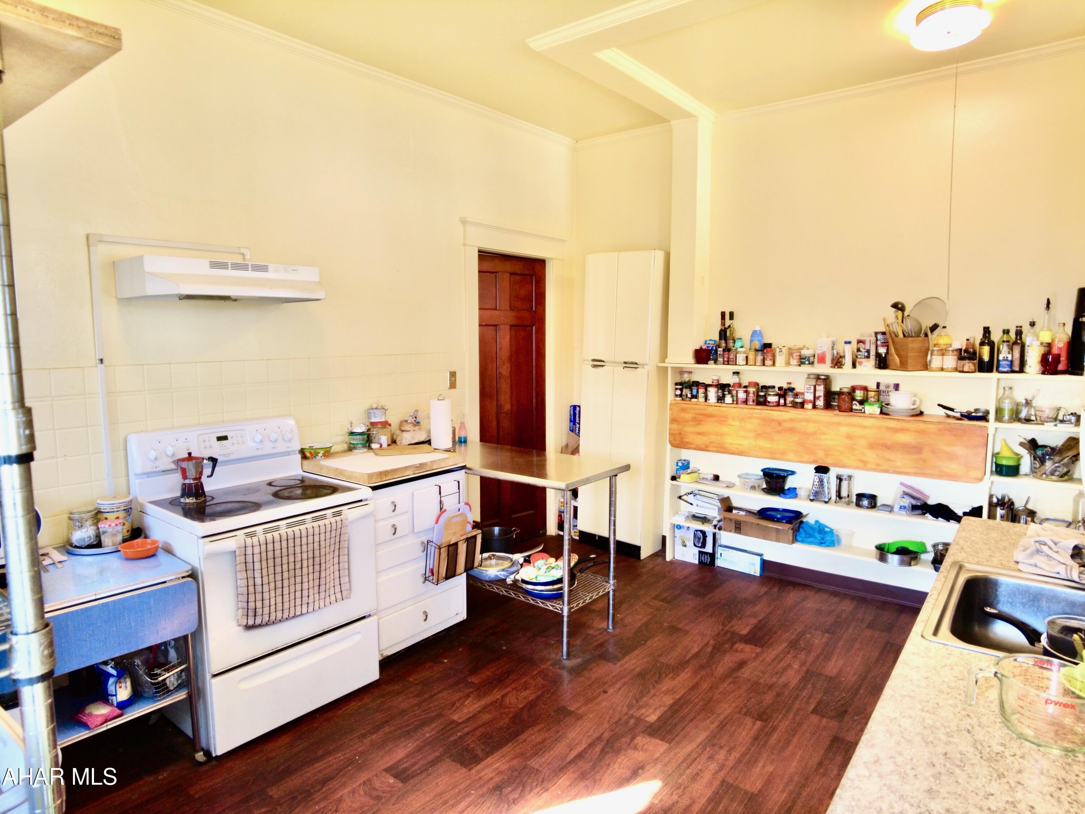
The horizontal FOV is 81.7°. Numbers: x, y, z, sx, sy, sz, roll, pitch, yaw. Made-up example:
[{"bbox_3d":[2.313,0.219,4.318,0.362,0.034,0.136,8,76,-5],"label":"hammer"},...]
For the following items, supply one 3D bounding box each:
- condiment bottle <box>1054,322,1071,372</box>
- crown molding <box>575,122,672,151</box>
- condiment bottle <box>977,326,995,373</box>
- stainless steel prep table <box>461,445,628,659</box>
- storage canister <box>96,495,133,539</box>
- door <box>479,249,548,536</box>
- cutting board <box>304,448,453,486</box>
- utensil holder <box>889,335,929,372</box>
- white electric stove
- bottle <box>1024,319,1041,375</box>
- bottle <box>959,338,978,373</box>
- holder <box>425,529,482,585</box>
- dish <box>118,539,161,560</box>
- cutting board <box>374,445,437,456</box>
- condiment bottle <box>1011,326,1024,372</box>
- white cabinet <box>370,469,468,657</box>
[{"bbox_3d":[2.659,-0.305,3.197,0.067,0.256,0.067,5,8,40],"label":"condiment bottle"},{"bbox_3d":[0.577,-2.019,4.689,0.820,0.062,0.056,5,9,38],"label":"crown molding"},{"bbox_3d":[2.374,-0.308,3.344,0.078,0.245,0.078,5,8,40],"label":"condiment bottle"},{"bbox_3d":[-0.172,0.750,3.652,1.240,0.894,0.600,5,9,38],"label":"stainless steel prep table"},{"bbox_3d":[-1.788,0.457,2.622,0.119,0.154,0.119,5,8,40],"label":"storage canister"},{"bbox_3d":[-0.240,-0.005,4.591,0.045,2.162,0.825,5,8,40],"label":"door"},{"bbox_3d":[-0.871,0.300,3.351,0.540,0.050,0.575,5,8,40],"label":"cutting board"},{"bbox_3d":[2.067,-0.307,3.530,0.135,0.190,0.135,-2,7,-15],"label":"utensil holder"},{"bbox_3d":[-1.264,0.705,2.827,0.645,1.193,0.762,5,8,40],"label":"white electric stove"},{"bbox_3d":[2.550,-0.310,3.251,0.070,0.278,0.070,5,8,40],"label":"bottle"},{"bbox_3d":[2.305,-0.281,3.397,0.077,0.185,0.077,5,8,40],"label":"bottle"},{"bbox_3d":[-0.475,0.796,3.385,0.110,0.205,0.310,5,8,40],"label":"holder"},{"bbox_3d":[-1.514,0.535,2.358,0.132,0.047,0.132,5,9,38],"label":"dish"},{"bbox_3d":[-0.775,0.248,3.500,0.310,0.018,0.235,-3,7,-23],"label":"cutting board"},{"bbox_3d":[2.441,-0.294,3.216,0.042,0.238,0.042,-3,7,-23],"label":"condiment bottle"},{"bbox_3d":[-0.845,0.779,3.449,0.560,0.878,0.625,5,8,40],"label":"white cabinet"}]

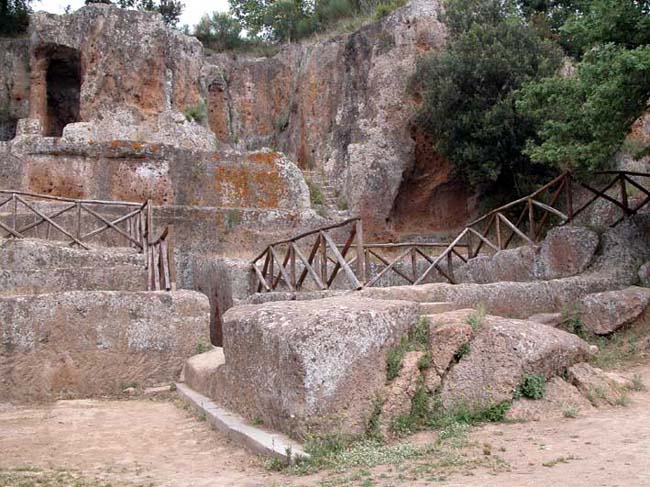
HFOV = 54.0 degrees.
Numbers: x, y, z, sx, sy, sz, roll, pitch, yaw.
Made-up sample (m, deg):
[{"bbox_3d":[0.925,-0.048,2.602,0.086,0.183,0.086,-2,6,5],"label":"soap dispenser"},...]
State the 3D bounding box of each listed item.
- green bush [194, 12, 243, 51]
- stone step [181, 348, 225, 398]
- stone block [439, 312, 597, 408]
[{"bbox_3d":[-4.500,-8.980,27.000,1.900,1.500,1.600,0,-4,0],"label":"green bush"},{"bbox_3d":[-1.430,1.678,8.341,0.650,0.460,1.050,2,-3,-36],"label":"stone step"},{"bbox_3d":[2.310,1.383,7.702,1.650,0.920,1.150,1,-2,-23],"label":"stone block"}]

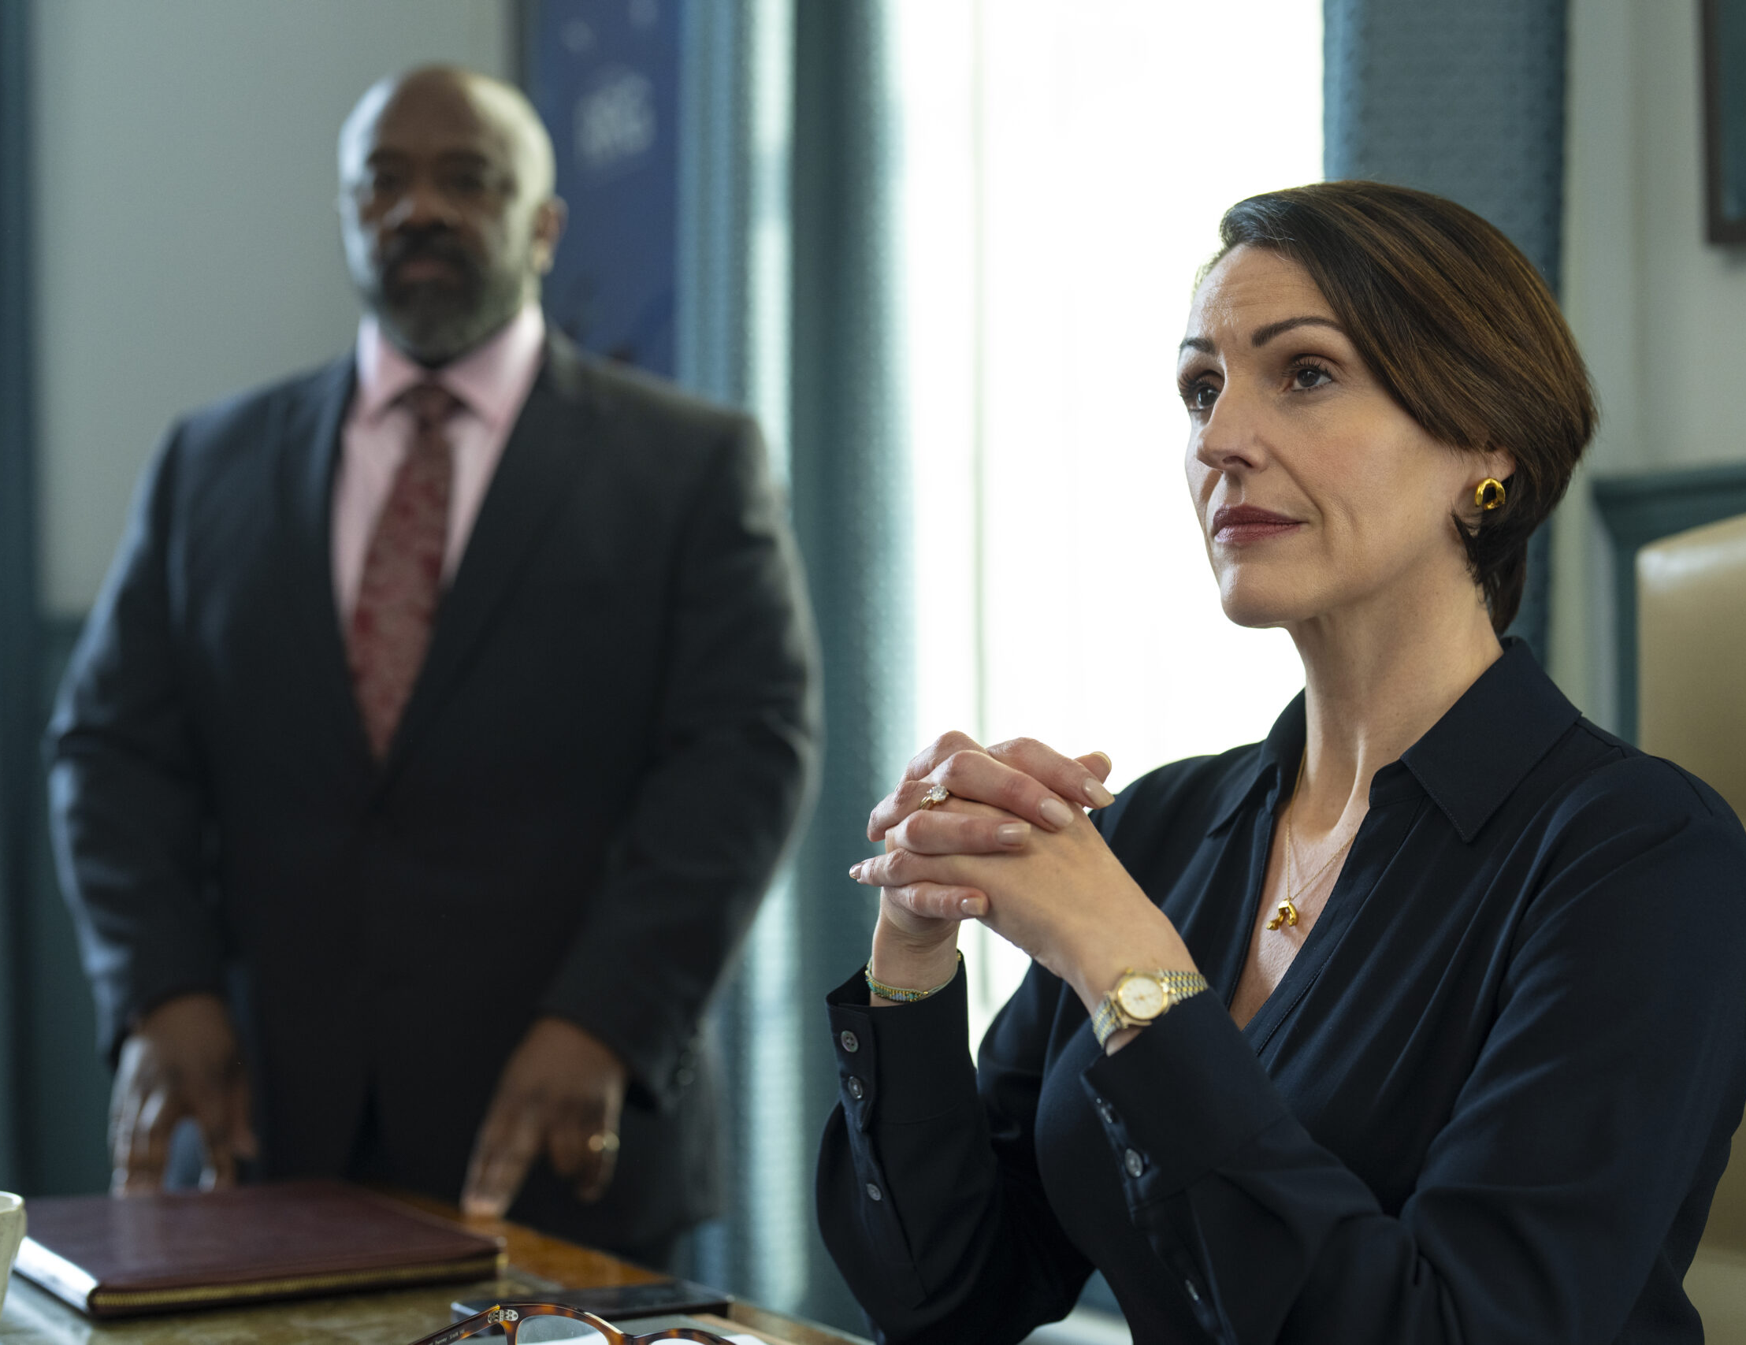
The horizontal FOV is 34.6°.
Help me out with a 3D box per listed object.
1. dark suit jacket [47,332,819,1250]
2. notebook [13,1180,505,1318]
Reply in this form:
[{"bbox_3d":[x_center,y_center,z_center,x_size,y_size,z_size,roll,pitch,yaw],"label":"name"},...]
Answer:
[{"bbox_3d":[-0.363,0.095,2.320,0.630,0.760,0.380,0,-1,12],"label":"dark suit jacket"},{"bbox_3d":[-0.438,0.386,1.899,0.265,0.020,0.330,1,-1,-30],"label":"notebook"}]

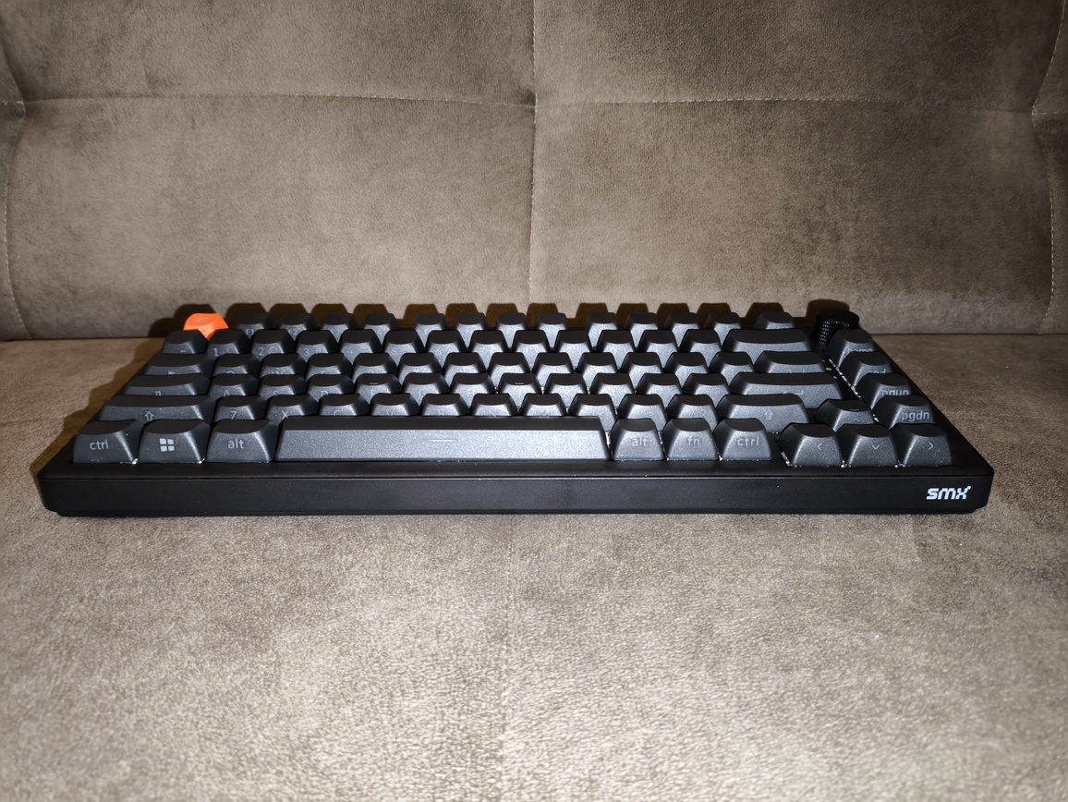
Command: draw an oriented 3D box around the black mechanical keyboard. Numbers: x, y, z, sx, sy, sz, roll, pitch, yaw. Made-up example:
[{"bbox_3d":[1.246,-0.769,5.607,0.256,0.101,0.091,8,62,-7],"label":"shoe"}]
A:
[{"bbox_3d":[-0.006,-0.003,0.322,0.328,0.042,0.137,0,22,0],"label":"black mechanical keyboard"}]

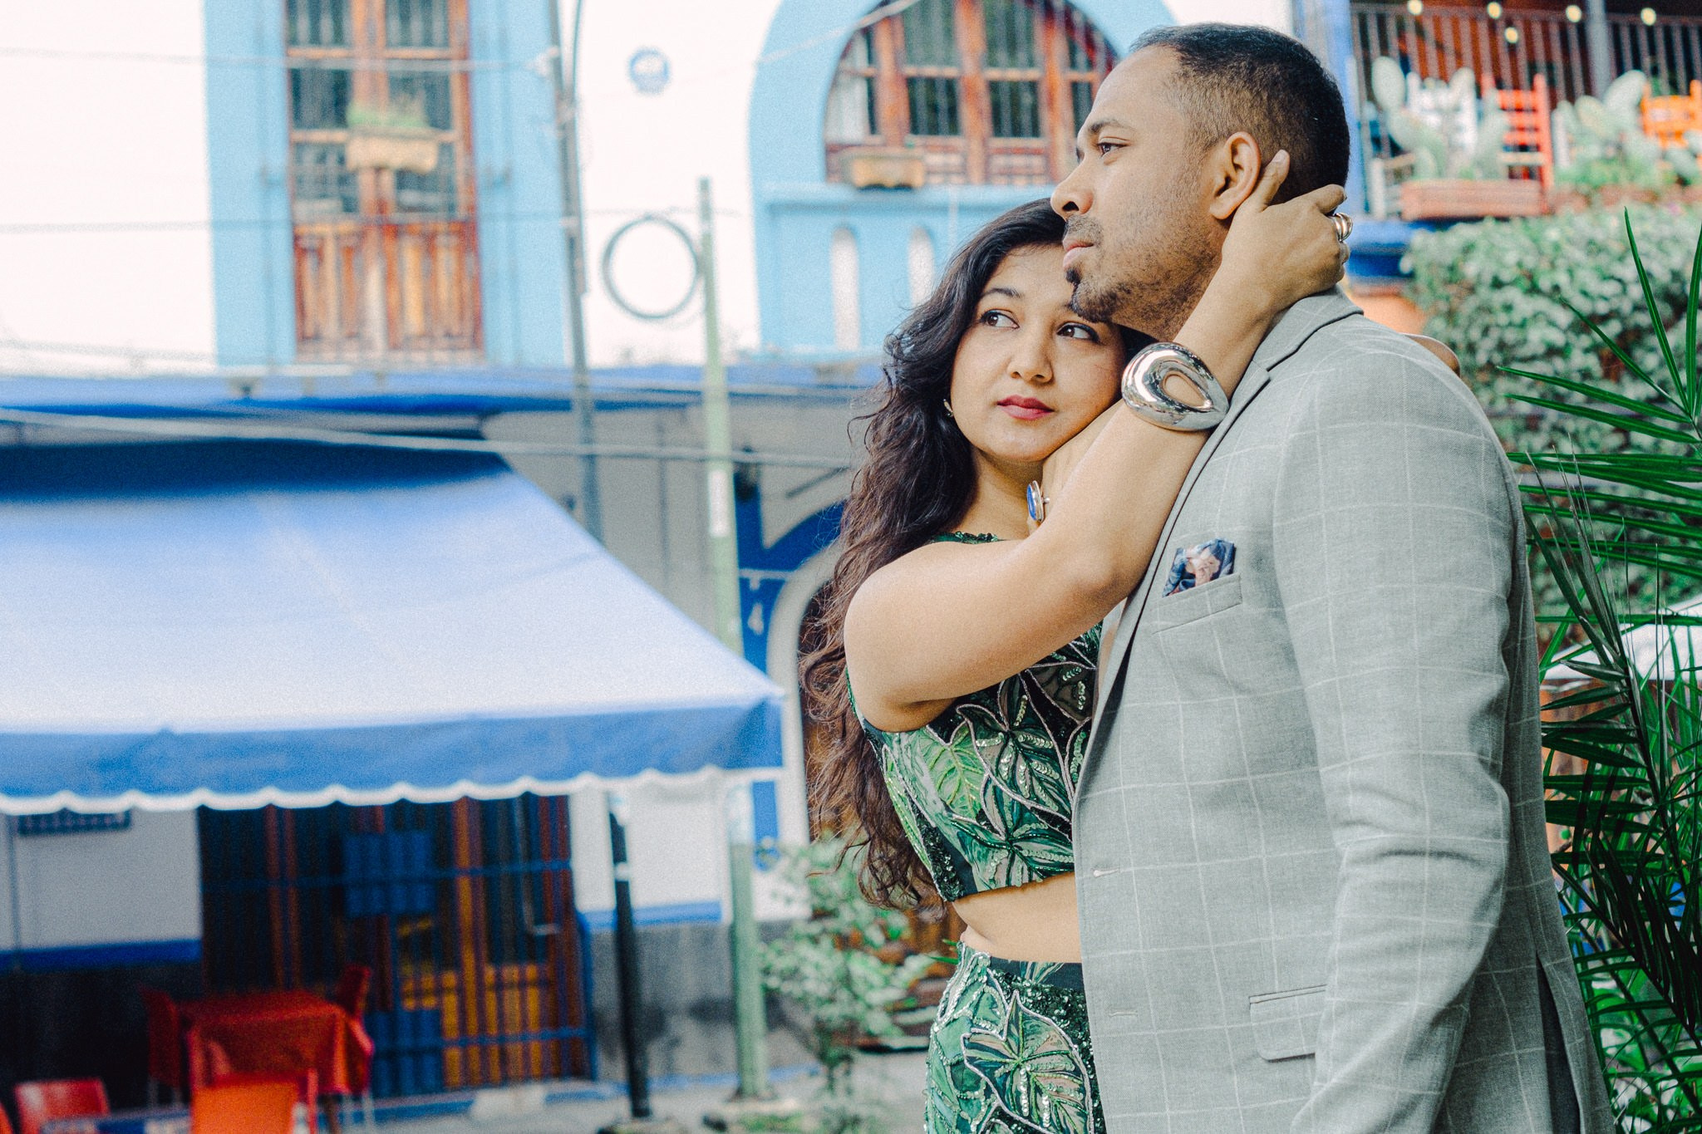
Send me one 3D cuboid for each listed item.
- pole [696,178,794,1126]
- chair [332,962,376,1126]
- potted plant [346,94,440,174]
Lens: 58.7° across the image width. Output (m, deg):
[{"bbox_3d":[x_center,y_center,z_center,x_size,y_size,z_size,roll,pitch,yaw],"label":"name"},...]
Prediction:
[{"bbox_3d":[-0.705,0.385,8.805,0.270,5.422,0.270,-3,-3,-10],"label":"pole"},{"bbox_3d":[-2.984,2.757,8.399,0.550,0.870,0.550,-1,-4,-31],"label":"chair"},{"bbox_3d":[-2.761,-2.602,9.104,0.517,0.450,0.240,-3,-3,-10],"label":"potted plant"}]

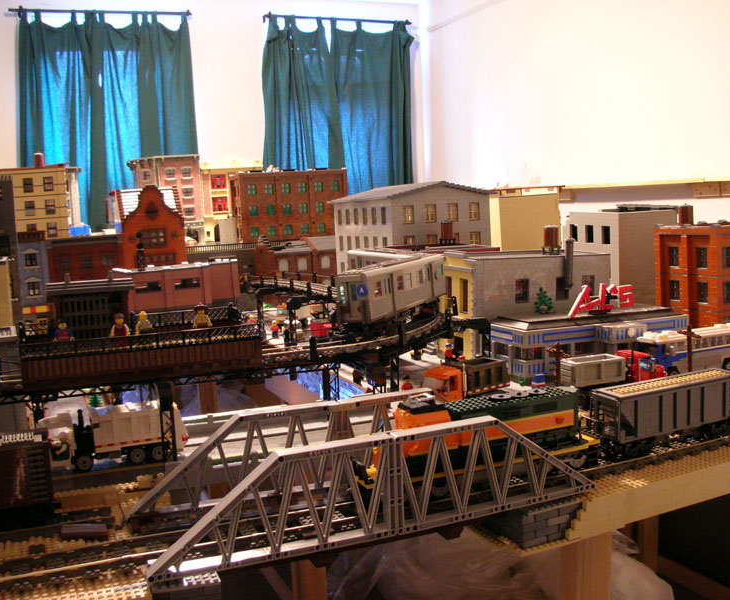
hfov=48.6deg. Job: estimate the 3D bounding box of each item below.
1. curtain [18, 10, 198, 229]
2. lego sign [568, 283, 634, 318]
[{"bbox_3d":[-1.553,-1.038,4.924,1.040,1.400,0.100,-5,7,-23],"label":"curtain"},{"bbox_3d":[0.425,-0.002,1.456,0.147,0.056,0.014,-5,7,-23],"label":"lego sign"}]

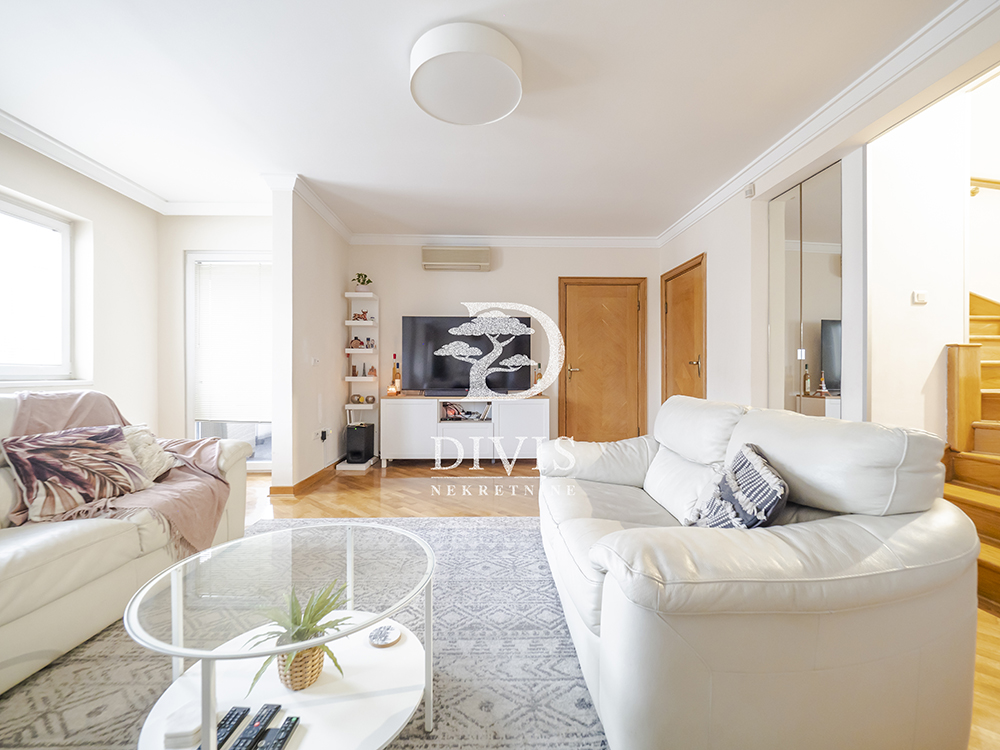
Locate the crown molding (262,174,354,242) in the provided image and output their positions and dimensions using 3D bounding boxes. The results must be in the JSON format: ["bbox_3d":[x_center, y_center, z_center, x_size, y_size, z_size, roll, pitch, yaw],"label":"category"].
[{"bbox_3d":[-1.820,-1.571,4.000,0.300,0.100,1.440,0,0,-2],"label":"crown molding"}]

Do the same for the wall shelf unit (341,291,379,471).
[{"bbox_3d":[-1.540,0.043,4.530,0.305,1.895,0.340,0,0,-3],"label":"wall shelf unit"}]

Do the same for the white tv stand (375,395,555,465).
[{"bbox_3d":[-0.370,0.620,4.567,1.800,0.760,0.420,0,0,-2],"label":"white tv stand"}]

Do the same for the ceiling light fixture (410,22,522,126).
[{"bbox_3d":[-0.177,-1.554,2.135,0.570,0.137,0.570,0,0,-3],"label":"ceiling light fixture"}]

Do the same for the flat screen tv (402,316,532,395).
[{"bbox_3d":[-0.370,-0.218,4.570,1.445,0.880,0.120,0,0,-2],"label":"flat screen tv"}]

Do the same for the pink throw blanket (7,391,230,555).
[{"bbox_3d":[-1.920,0.470,2.000,0.900,0.790,0.850,0,0,2],"label":"pink throw blanket"}]

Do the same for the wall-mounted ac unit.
[{"bbox_3d":[-0.494,-1.304,4.650,0.785,0.280,0.200,0,0,-3],"label":"wall-mounted ac unit"}]

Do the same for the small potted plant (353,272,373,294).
[{"bbox_3d":[-1.547,-1.024,4.550,0.230,0.240,0.200,0,0,-3],"label":"small potted plant"}]

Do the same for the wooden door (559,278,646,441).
[{"bbox_3d":[1.240,-0.084,4.880,1.070,2.170,0.100,0,0,-2],"label":"wooden door"}]

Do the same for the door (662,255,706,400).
[{"bbox_3d":[1.955,-0.090,4.330,0.100,2.165,0.970,0,0,-3],"label":"door"}]

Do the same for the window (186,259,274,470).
[{"bbox_3d":[-2.575,-0.124,3.940,0.950,2.100,0.090,0,0,-3],"label":"window"}]

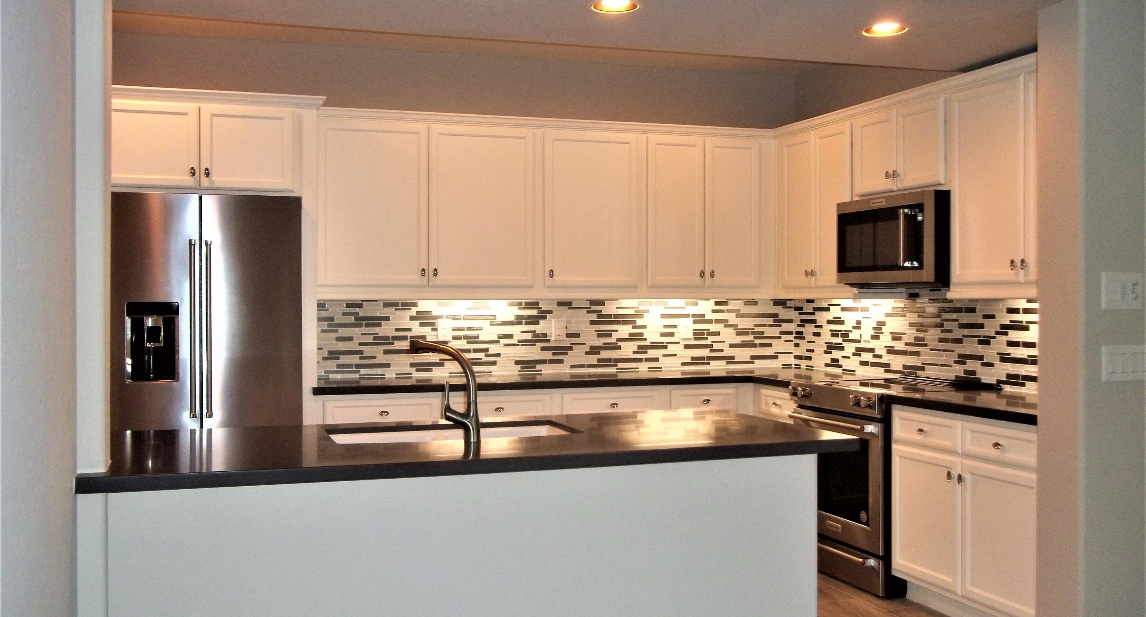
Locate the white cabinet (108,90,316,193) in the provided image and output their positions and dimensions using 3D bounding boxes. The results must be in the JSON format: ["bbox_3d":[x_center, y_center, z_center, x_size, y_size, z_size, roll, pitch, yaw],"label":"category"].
[{"bbox_3d":[-1.857,-0.789,5.289,1.077,0.468,0.595,0,1,-19],"label":"white cabinet"}]

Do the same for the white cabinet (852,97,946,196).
[{"bbox_3d":[1.738,-0.773,5.266,0.322,0.424,0.770,0,1,-19],"label":"white cabinet"}]

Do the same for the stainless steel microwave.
[{"bbox_3d":[1.679,-0.325,5.178,0.400,0.425,0.768,0,1,-19],"label":"stainless steel microwave"}]

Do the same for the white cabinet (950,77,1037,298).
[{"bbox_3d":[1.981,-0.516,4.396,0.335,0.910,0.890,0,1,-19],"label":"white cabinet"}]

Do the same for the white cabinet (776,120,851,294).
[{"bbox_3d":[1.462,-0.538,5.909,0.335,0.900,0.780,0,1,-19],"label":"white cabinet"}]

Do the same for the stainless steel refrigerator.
[{"bbox_3d":[-1.828,0.377,5.222,0.910,1.813,0.701,0,1,-19],"label":"stainless steel refrigerator"}]

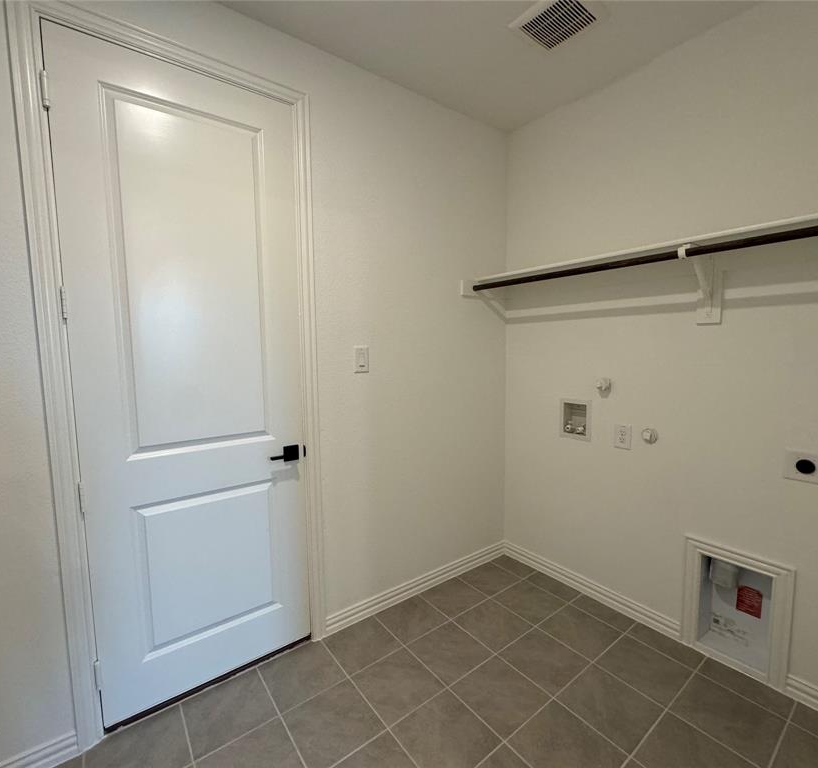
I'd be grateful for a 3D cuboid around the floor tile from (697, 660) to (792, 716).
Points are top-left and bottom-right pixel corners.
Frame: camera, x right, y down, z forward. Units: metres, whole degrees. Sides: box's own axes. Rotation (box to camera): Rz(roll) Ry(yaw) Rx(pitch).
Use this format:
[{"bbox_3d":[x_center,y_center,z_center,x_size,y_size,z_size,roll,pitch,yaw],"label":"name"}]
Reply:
[{"bbox_3d":[1.409,1.274,1.737,0.137,0.010,0.301,-5,7,-37],"label":"floor tile"}]

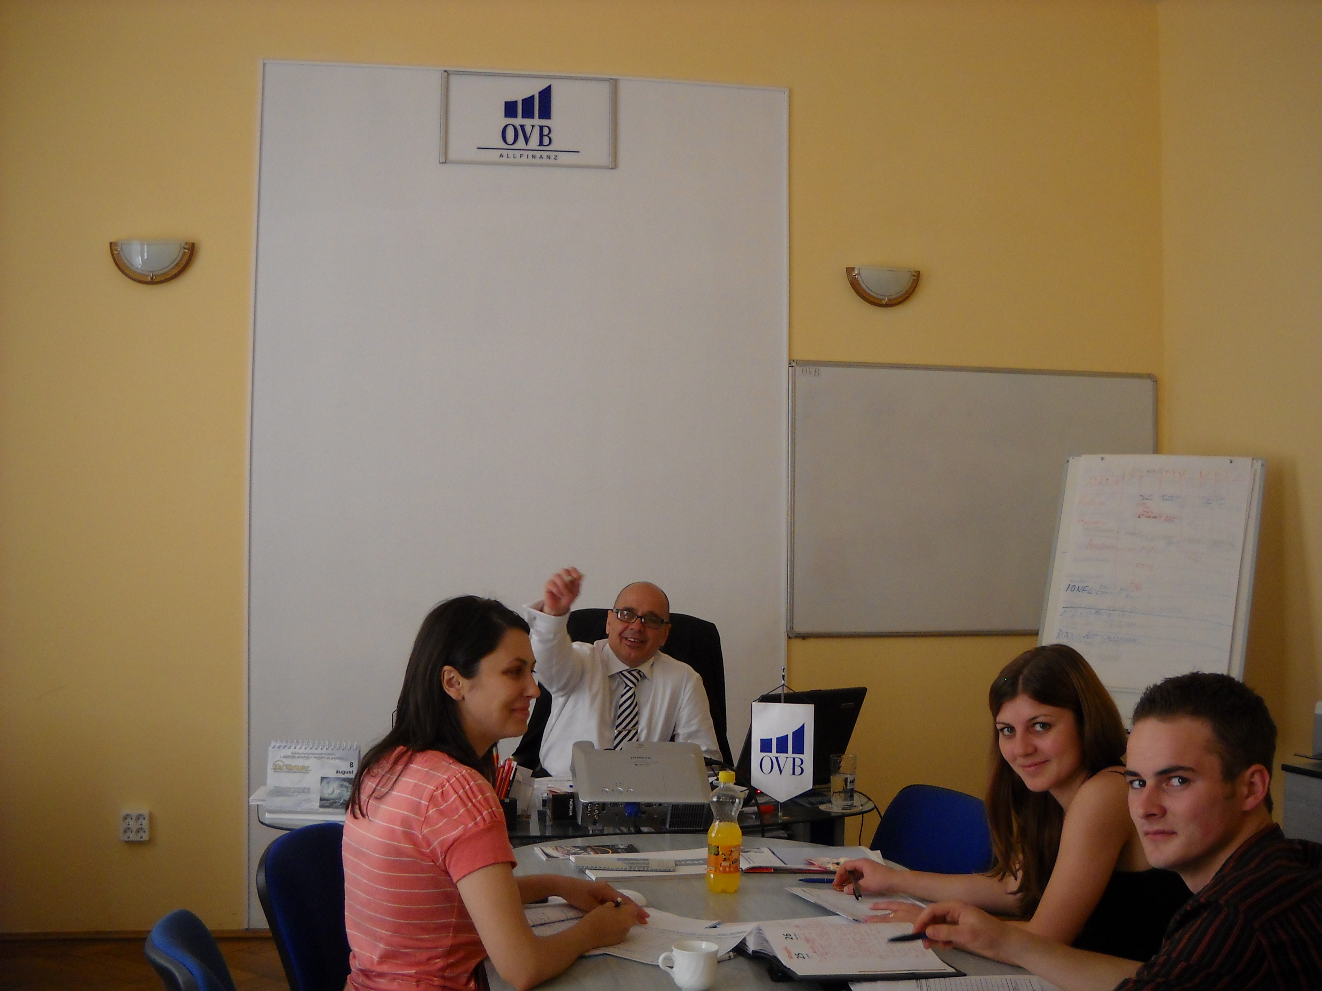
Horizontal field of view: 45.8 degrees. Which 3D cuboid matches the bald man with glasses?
[{"bbox_3d":[-0.112,0.870,4.189,0.560,1.320,0.700,1,-2,-2],"label":"bald man with glasses"}]

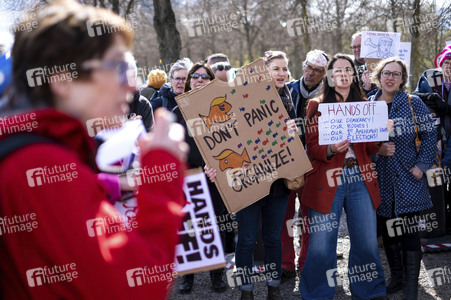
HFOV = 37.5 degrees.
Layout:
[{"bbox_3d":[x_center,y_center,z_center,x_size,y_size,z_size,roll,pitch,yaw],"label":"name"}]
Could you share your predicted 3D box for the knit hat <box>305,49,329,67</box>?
[{"bbox_3d":[0.692,-0.698,5.020,0.190,0.140,0.210,17,9,23],"label":"knit hat"}]

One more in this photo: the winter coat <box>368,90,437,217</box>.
[{"bbox_3d":[1.227,0.021,4.680,0.530,0.860,0.360,2,5,20],"label":"winter coat"}]

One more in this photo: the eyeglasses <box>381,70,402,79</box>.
[{"bbox_3d":[1.166,-0.524,4.616,0.140,0.047,0.142,8,9,19],"label":"eyeglasses"}]

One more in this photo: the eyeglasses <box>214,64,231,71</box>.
[{"bbox_3d":[-0.022,-0.709,5.720,0.143,0.045,0.140,-2,5,-25],"label":"eyeglasses"}]

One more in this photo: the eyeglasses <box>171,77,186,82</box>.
[{"bbox_3d":[-0.357,-0.566,5.300,0.140,0.042,0.140,-1,4,-9],"label":"eyeglasses"}]

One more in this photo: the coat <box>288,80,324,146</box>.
[{"bbox_3d":[0.629,-0.159,5.150,0.530,0.760,0.330,1,5,18],"label":"coat"}]

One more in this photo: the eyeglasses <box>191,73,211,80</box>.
[{"bbox_3d":[-0.187,-0.558,5.020,0.143,0.045,0.140,0,6,0],"label":"eyeglasses"}]

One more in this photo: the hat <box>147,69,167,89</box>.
[{"bbox_3d":[-0.728,-0.760,7.100,0.210,0.200,0.230,-1,5,-18],"label":"hat"}]

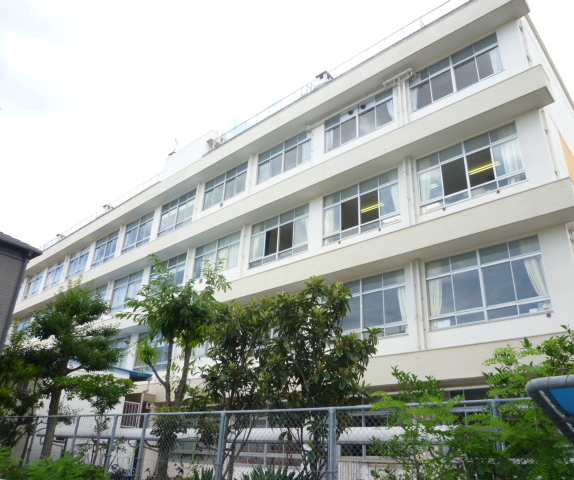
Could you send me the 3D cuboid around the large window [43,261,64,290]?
[{"bbox_3d":[-19.234,2.843,38.280,3.459,2.189,0.180,-19,-33,38],"label":"large window"}]

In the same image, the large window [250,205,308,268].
[{"bbox_3d":[-0.371,-0.121,20.106,3.388,2.203,0.150,-19,-33,38],"label":"large window"}]

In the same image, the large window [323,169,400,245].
[{"bbox_3d":[2.725,-1.187,17.528,3.391,2.218,0.150,-19,-33,38],"label":"large window"}]

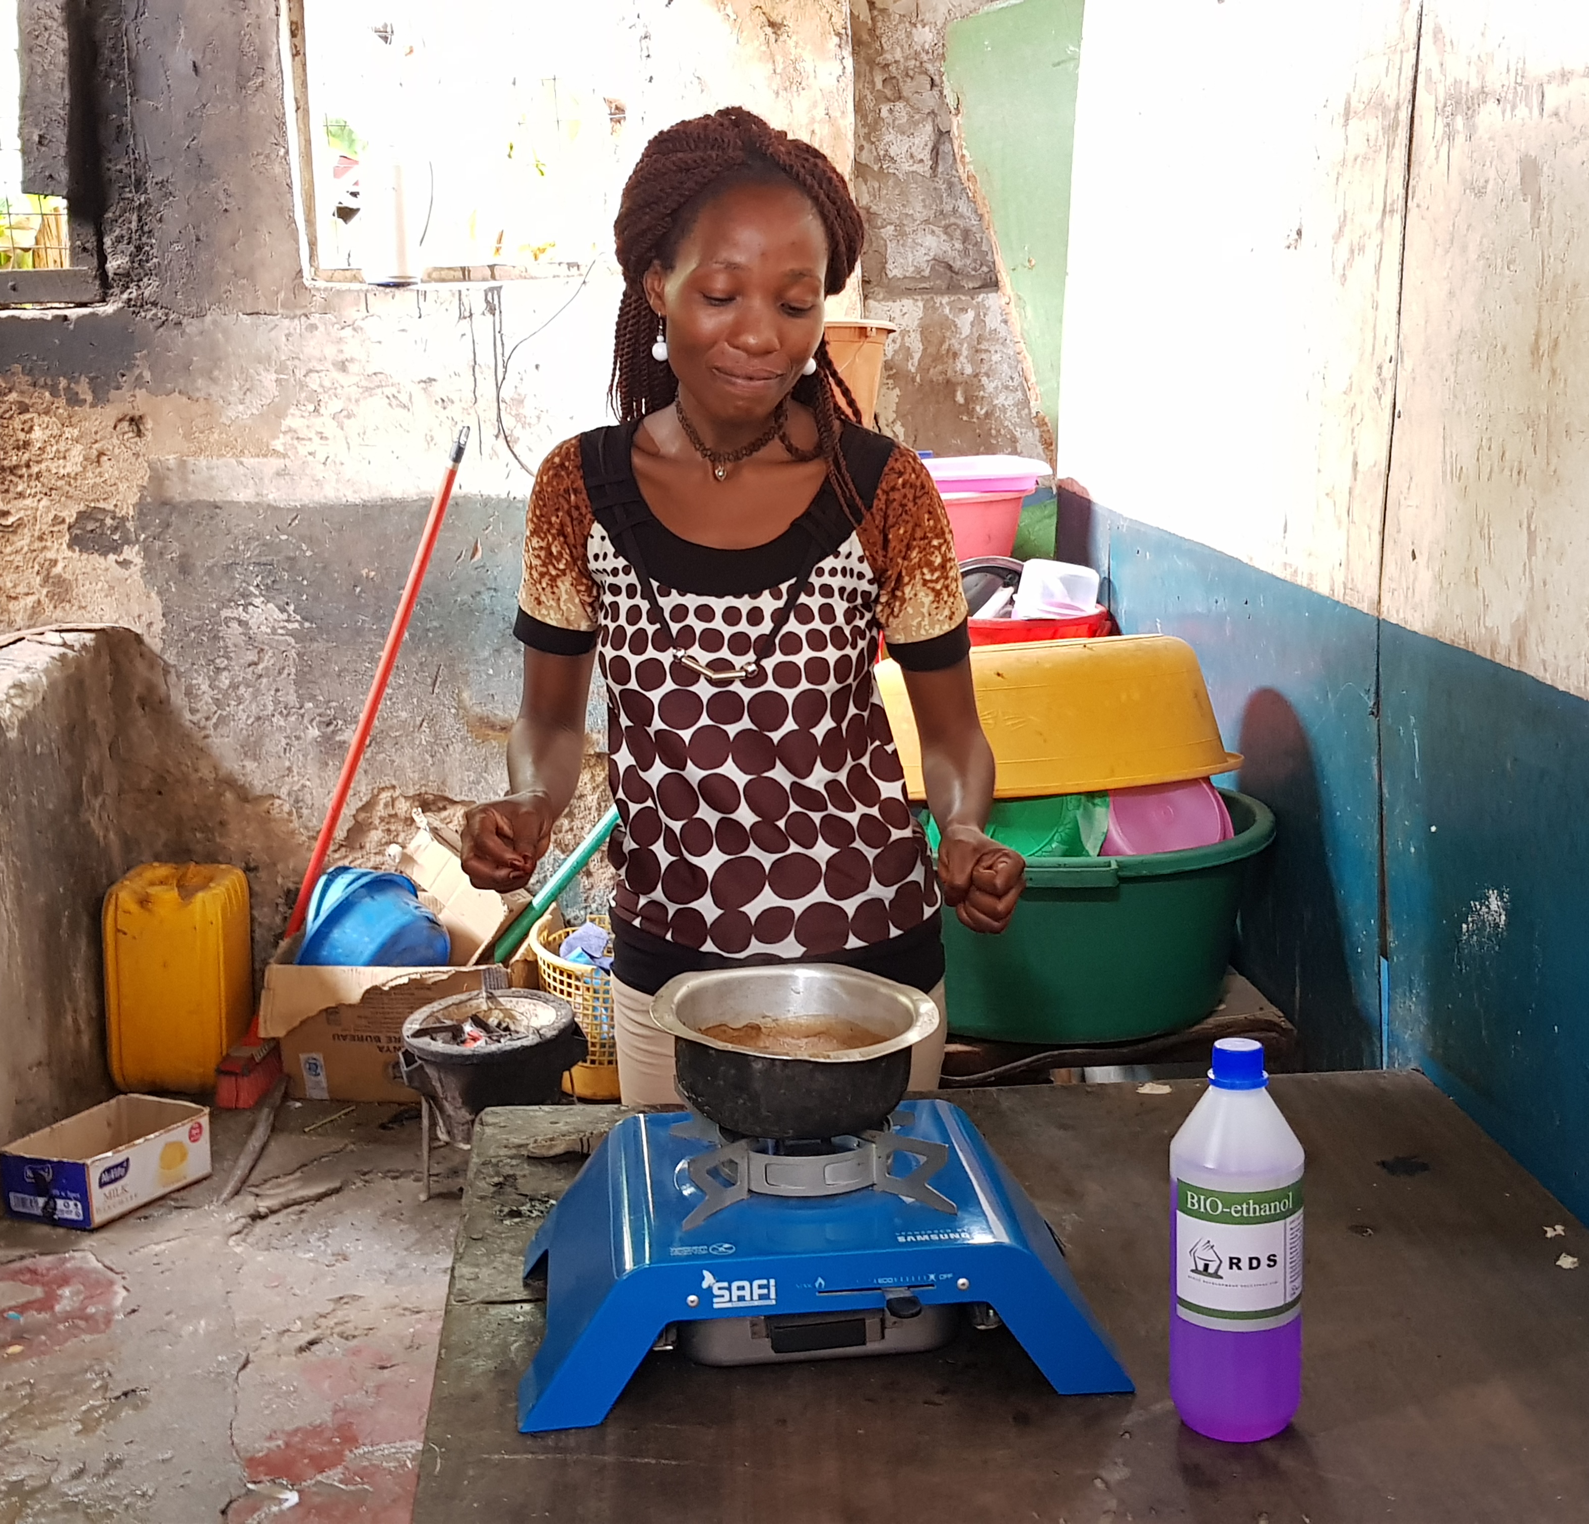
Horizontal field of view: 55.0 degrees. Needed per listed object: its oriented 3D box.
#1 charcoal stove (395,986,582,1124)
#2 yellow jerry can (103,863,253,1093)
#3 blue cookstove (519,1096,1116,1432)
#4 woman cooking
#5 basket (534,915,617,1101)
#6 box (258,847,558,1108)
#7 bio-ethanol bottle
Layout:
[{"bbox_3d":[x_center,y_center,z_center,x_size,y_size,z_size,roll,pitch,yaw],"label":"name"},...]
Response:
[{"bbox_3d":[-0.508,0.565,2.614,0.300,0.275,0.280,0,13,0],"label":"charcoal stove"},{"bbox_3d":[-1.205,0.418,3.022,0.238,0.400,0.215,0,13,1],"label":"yellow jerry can"},{"bbox_3d":[0.009,0.313,1.034,0.385,0.135,0.215,-1,13,-6],"label":"blue cookstove"},{"bbox_3d":[-0.047,0.194,1.471,0.480,1.540,0.360,0,13,2],"label":"woman cooking"},{"bbox_3d":[-0.353,0.481,3.005,0.310,0.290,0.310,0,13,0],"label":"basket"},{"bbox_3d":[-0.755,0.439,3.057,0.450,0.350,0.370,1,13,3],"label":"box"},{"bbox_3d":[0.267,0.286,0.927,0.082,0.250,0.082,4,14,16],"label":"bio-ethanol bottle"}]

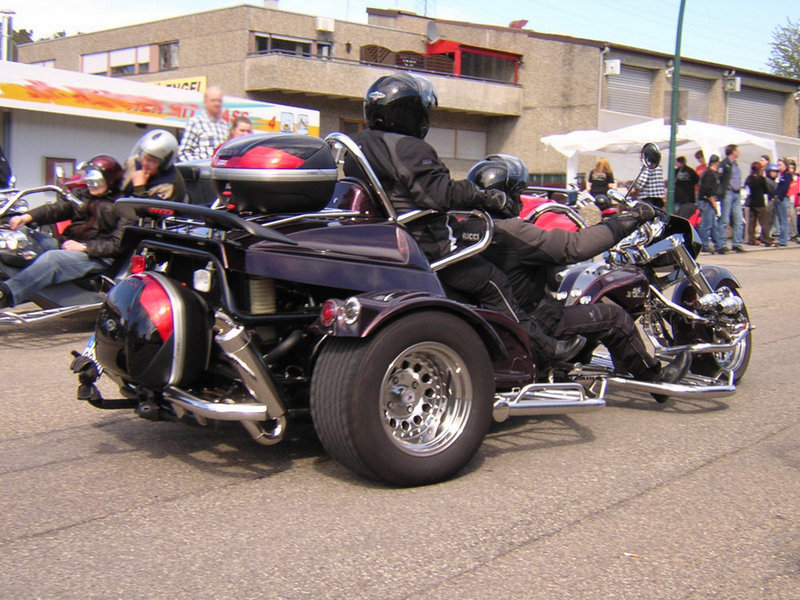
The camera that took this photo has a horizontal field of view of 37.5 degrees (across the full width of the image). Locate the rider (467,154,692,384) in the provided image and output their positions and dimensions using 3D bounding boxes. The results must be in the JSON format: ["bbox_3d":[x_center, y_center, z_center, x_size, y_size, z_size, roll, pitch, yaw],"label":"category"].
[{"bbox_3d":[0.738,-0.140,5.660,1.250,1.070,0.780,-3,7,-34],"label":"rider"}]

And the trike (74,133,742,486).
[{"bbox_3d":[0.374,-0.086,5.444,3.720,1.320,1.680,-3,7,-34],"label":"trike"}]

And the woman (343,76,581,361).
[{"bbox_3d":[0.191,-0.371,5.262,1.080,1.240,0.720,-3,7,-34],"label":"woman"}]

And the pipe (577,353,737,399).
[{"bbox_3d":[1.162,0.391,5.518,0.950,0.160,0.280,-3,7,-34],"label":"pipe"}]

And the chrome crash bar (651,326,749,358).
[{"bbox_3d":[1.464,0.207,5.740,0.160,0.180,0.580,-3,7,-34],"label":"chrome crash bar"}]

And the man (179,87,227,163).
[{"bbox_3d":[-1.596,-0.819,9.670,0.550,1.820,0.360,-1,6,-17],"label":"man"}]

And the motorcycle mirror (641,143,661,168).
[{"bbox_3d":[1.144,-0.667,5.382,0.050,0.125,0.130,-3,7,-34],"label":"motorcycle mirror"}]

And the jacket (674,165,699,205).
[{"bbox_3d":[5.450,-2.205,22.500,0.520,0.750,0.320,1,6,0],"label":"jacket"}]

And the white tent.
[{"bbox_3d":[5.278,-2.458,24.063,3.800,2.500,3.100,6,8,39],"label":"white tent"}]

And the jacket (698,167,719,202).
[{"bbox_3d":[5.305,-1.962,20.200,0.320,0.620,0.450,-1,6,-23],"label":"jacket"}]

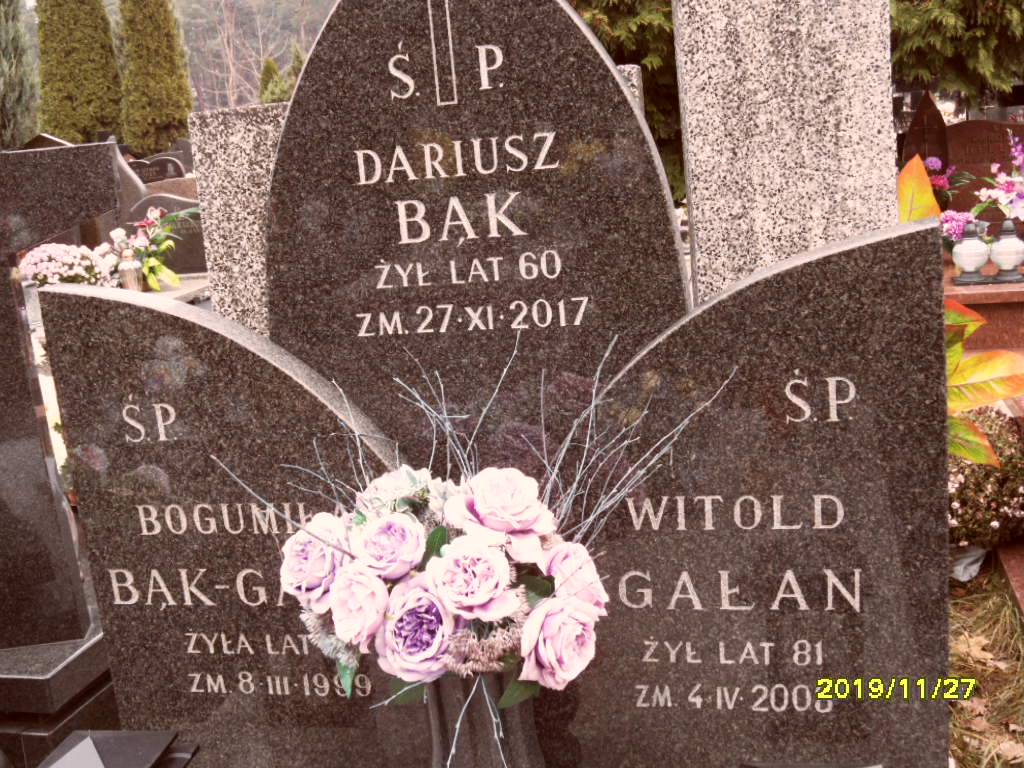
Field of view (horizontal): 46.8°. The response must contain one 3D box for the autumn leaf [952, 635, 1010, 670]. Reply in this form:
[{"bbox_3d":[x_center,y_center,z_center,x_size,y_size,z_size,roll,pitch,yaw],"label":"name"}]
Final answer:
[{"bbox_3d":[1.193,0.681,3.000,0.140,0.040,0.110,0,12,22],"label":"autumn leaf"}]

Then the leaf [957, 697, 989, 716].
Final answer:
[{"bbox_3d":[1.073,0.750,2.750,0.066,0.020,0.060,-1,12,21],"label":"leaf"}]

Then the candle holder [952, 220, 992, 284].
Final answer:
[{"bbox_3d":[1.849,-0.528,4.750,0.150,0.250,0.150,-3,12,11],"label":"candle holder"}]

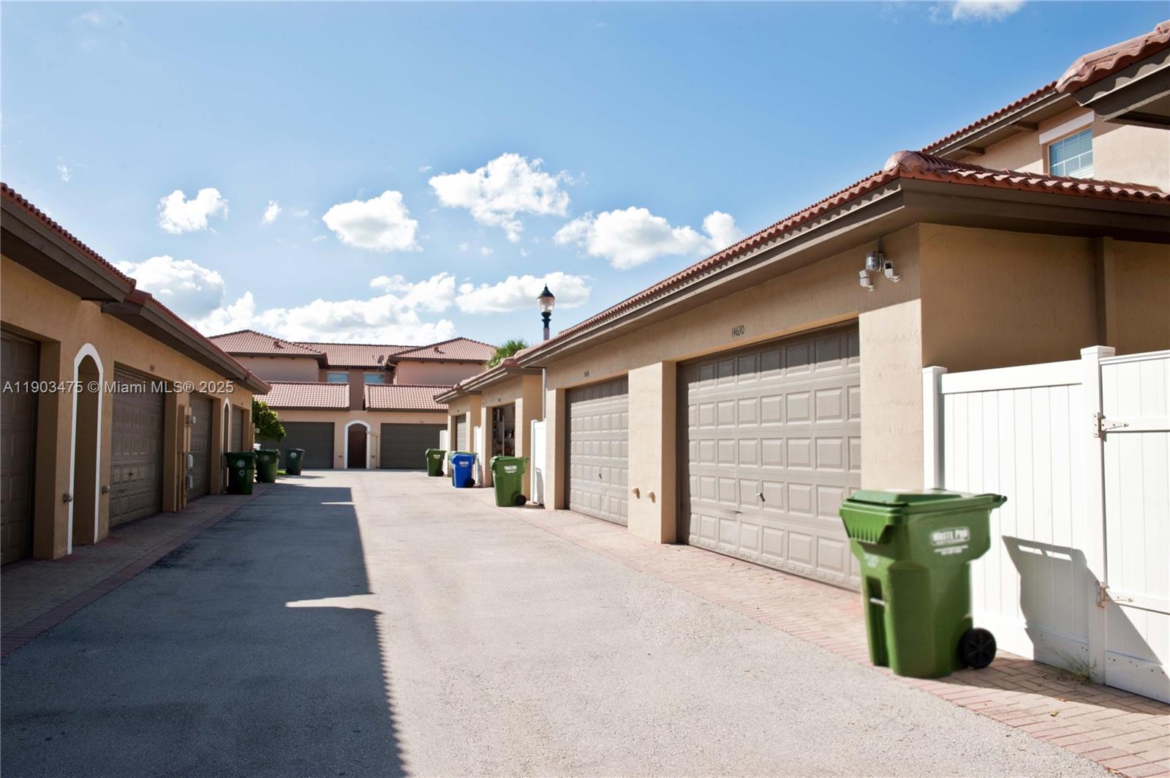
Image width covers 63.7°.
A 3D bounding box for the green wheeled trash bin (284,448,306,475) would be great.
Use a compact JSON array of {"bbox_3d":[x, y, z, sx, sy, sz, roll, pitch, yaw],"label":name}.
[{"bbox_3d":[-12.467,3.142,40.500,0.820,1.140,0.680,1,-3,-10],"label":"green wheeled trash bin"}]

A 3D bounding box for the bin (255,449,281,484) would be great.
[{"bbox_3d":[-10.877,2.652,32.300,0.820,1.140,0.680,1,-3,-10],"label":"bin"}]

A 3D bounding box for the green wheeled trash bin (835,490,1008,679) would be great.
[{"bbox_3d":[2.182,1.206,6.023,0.790,1.110,0.670,-3,-3,-15],"label":"green wheeled trash bin"}]

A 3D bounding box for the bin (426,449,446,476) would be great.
[{"bbox_3d":[-6.233,3.095,39.500,0.820,1.130,0.670,1,-3,-14],"label":"bin"}]

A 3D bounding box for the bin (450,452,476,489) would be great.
[{"bbox_3d":[-3.917,2.643,30.400,0.730,1.060,0.650,1,-3,-14],"label":"bin"}]

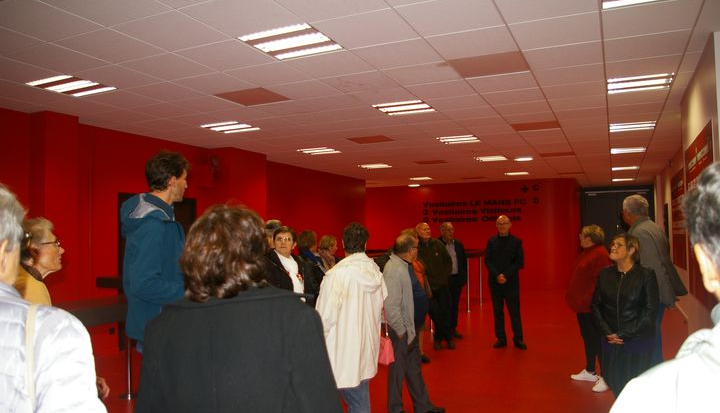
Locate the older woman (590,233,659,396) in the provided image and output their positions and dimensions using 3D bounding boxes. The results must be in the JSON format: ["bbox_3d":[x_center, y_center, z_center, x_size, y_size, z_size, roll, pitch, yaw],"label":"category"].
[{"bbox_3d":[2.062,0.988,4.253,0.520,1.556,0.360,-2,-3,31],"label":"older woman"}]

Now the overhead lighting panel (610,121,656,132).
[{"bbox_3d":[3.700,-1.090,7.320,0.600,0.080,0.600,-2,-3,25],"label":"overhead lighting panel"}]

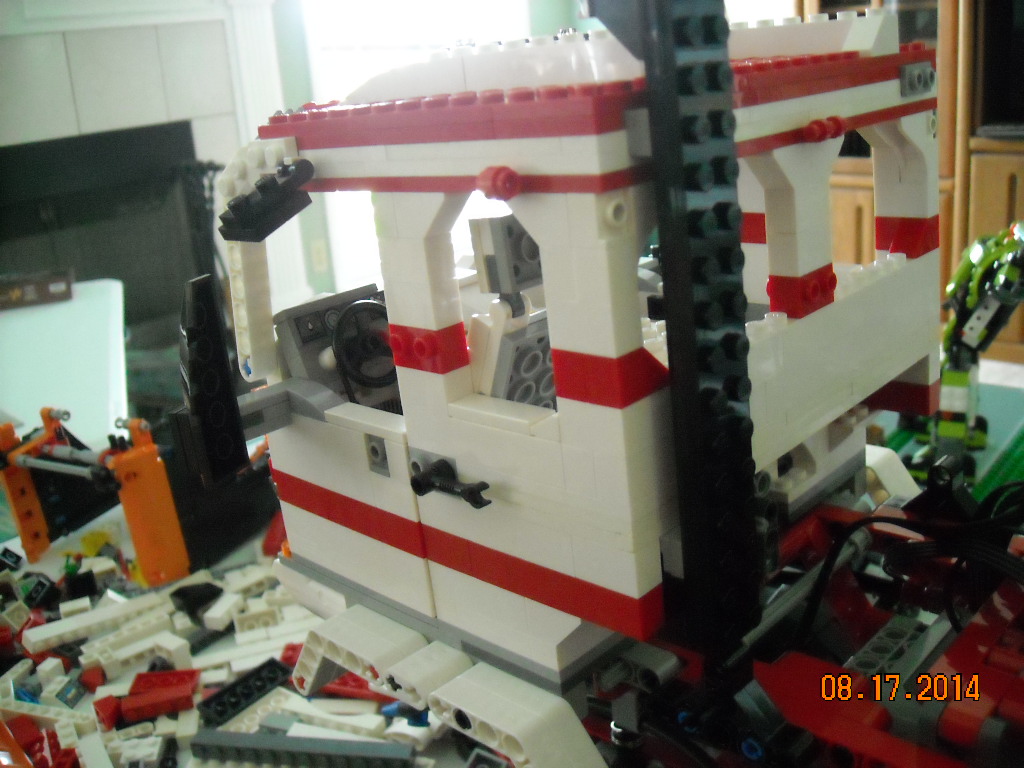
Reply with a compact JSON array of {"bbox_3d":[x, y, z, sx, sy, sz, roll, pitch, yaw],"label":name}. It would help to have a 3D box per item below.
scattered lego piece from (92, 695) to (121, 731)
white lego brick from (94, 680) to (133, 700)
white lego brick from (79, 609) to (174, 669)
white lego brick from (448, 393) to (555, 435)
[{"bbox_3d":[-0.195,0.158,0.499,0.010,0.012,0.013,-11,16,-25],"label":"scattered lego piece"},{"bbox_3d":[-0.204,0.159,0.535,0.022,0.007,0.014,-10,15,-21],"label":"white lego brick"},{"bbox_3d":[-0.207,0.138,0.560,0.048,0.011,0.009,-19,21,-35],"label":"white lego brick"},{"bbox_3d":[-0.002,0.006,0.216,0.024,0.003,0.008,10,24,44],"label":"white lego brick"}]

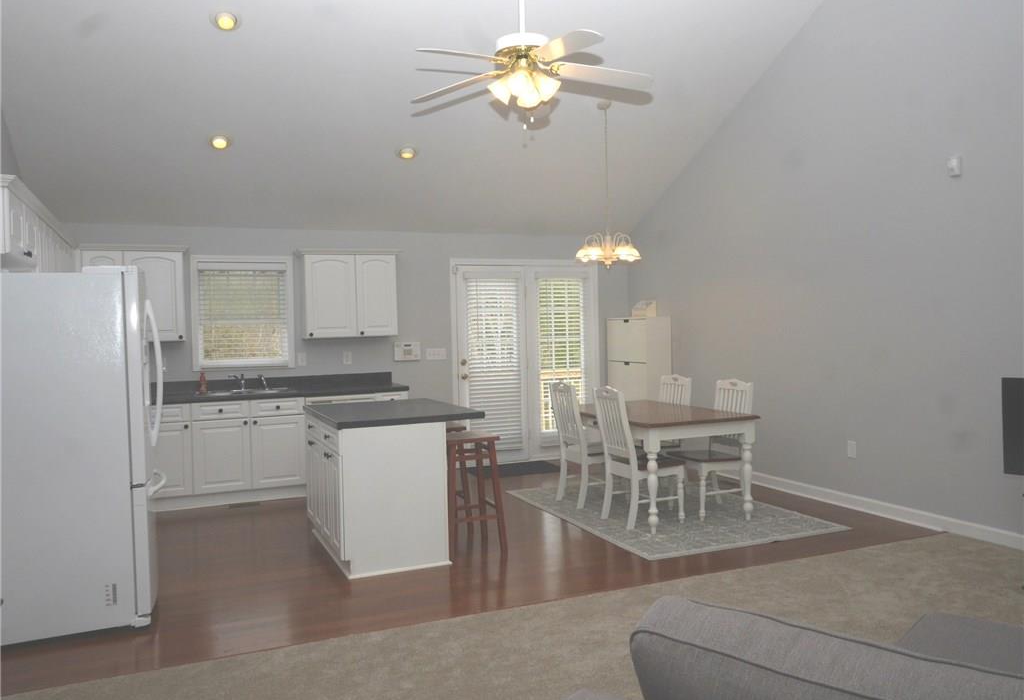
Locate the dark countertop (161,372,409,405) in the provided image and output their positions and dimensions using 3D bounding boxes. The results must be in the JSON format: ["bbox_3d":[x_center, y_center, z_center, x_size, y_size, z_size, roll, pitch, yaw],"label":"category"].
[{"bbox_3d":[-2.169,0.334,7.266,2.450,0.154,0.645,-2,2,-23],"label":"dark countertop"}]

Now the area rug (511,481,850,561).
[{"bbox_3d":[1.149,1.229,6.470,1.628,0.012,2.352,-2,2,-23],"label":"area rug"}]

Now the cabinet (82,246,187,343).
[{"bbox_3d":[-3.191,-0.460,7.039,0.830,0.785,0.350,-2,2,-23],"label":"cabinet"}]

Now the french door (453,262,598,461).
[{"bbox_3d":[0.182,0.135,8.703,1.630,2.080,0.120,-2,2,-23],"label":"french door"}]

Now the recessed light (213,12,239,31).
[{"bbox_3d":[-1.876,-2.159,5.444,0.165,0.040,0.165,-2,-25,-23],"label":"recessed light"}]

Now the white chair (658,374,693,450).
[{"bbox_3d":[1.163,0.715,6.918,0.550,0.990,0.450,-2,2,-23],"label":"white chair"}]

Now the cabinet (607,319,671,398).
[{"bbox_3d":[1.348,0.409,8.720,0.292,1.485,0.790,-2,2,-23],"label":"cabinet"}]

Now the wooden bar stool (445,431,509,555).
[{"bbox_3d":[-0.309,0.929,5.493,0.400,0.745,0.430,-2,2,-23],"label":"wooden bar stool"}]

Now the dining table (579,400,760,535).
[{"bbox_3d":[1.065,0.855,6.411,0.930,0.755,1.490,-2,2,-23],"label":"dining table"}]

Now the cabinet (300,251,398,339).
[{"bbox_3d":[-1.523,-0.520,7.688,0.883,0.792,0.335,-2,2,-23],"label":"cabinet"}]

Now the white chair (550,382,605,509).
[{"bbox_3d":[0.651,0.742,6.730,0.555,0.990,0.445,-2,2,-23],"label":"white chair"}]

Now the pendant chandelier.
[{"bbox_3d":[0.803,-1.393,7.012,0.560,1.400,0.560,-1,2,0],"label":"pendant chandelier"}]

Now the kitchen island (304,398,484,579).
[{"bbox_3d":[-0.808,0.854,5.514,0.915,0.924,1.170,-2,2,-23],"label":"kitchen island"}]

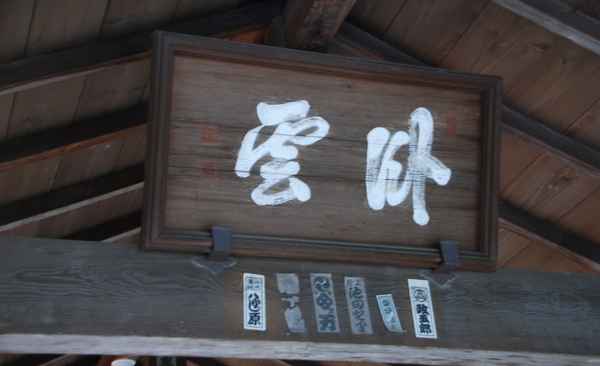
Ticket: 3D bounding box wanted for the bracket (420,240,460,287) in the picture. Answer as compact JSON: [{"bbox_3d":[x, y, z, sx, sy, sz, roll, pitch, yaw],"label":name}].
[{"bbox_3d":[0.382,0.214,3.044,0.119,0.107,0.066,5,-28,-21],"label":"bracket"}]

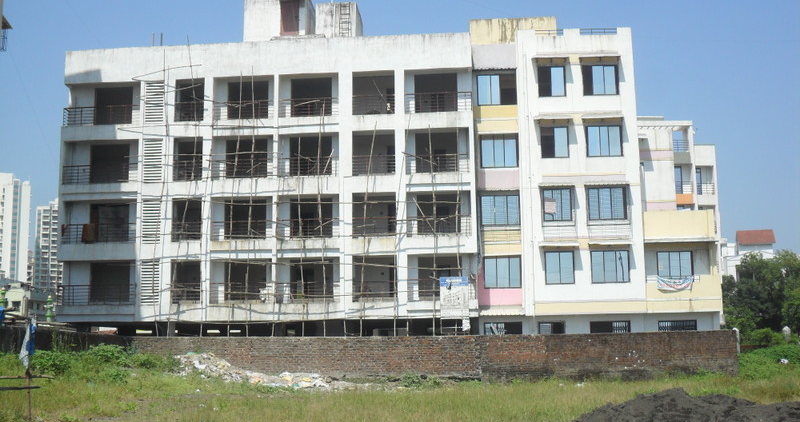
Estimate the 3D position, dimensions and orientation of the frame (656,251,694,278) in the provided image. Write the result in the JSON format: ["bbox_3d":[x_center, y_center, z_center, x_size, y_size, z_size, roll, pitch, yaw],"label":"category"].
[{"bbox_3d":[12.964,2.628,47.823,1.686,1.450,0.150,-1,-8,4],"label":"frame"}]

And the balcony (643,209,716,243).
[{"bbox_3d":[12.899,0.800,47.273,3.270,1.550,1.200,-1,-8,4],"label":"balcony"}]

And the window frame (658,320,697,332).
[{"bbox_3d":[12.809,5.611,46.737,1.748,1.200,0.120,-1,-9,3],"label":"window frame"}]

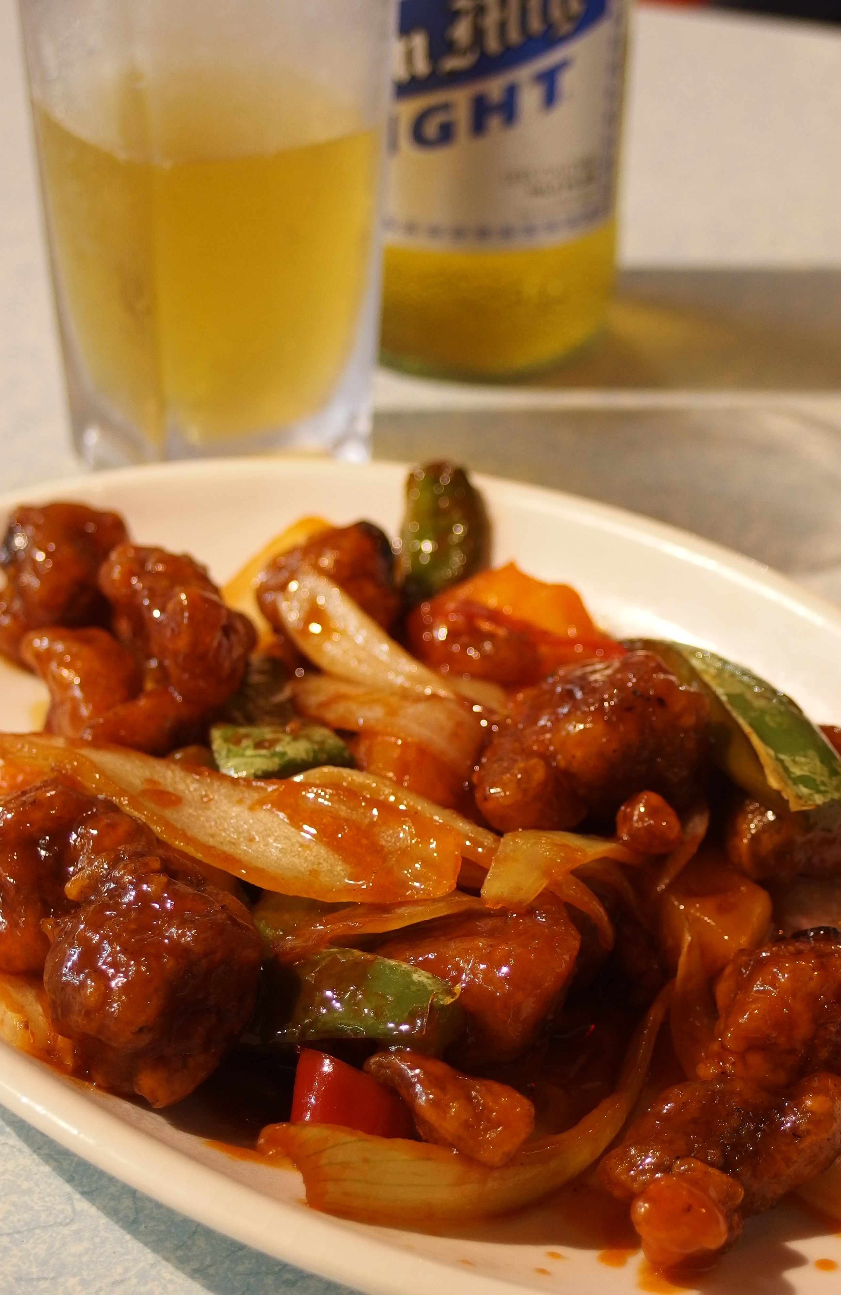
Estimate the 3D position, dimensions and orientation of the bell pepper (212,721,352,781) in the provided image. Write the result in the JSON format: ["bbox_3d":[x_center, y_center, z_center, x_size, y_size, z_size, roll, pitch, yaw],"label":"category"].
[{"bbox_3d":[-0.021,0.017,0.350,0.024,0.010,0.016,0,34,0],"label":"bell pepper"}]

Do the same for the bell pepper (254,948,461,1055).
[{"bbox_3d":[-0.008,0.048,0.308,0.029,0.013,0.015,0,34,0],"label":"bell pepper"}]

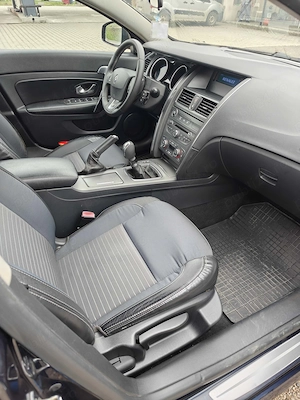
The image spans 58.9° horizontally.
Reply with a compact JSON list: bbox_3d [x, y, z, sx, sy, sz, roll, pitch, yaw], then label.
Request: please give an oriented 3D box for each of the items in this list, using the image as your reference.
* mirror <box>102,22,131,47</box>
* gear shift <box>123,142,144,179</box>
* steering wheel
[{"bbox_3d":[-0.201,-1.081,1.742,0.110,0.145,0.220,-31,47,-34],"label":"mirror"},{"bbox_3d":[-0.066,-0.190,1.217,0.075,0.180,0.058,-30,45,-14],"label":"gear shift"},{"bbox_3d":[-0.124,-0.613,1.371,0.090,0.375,0.375,5,28,-38],"label":"steering wheel"}]

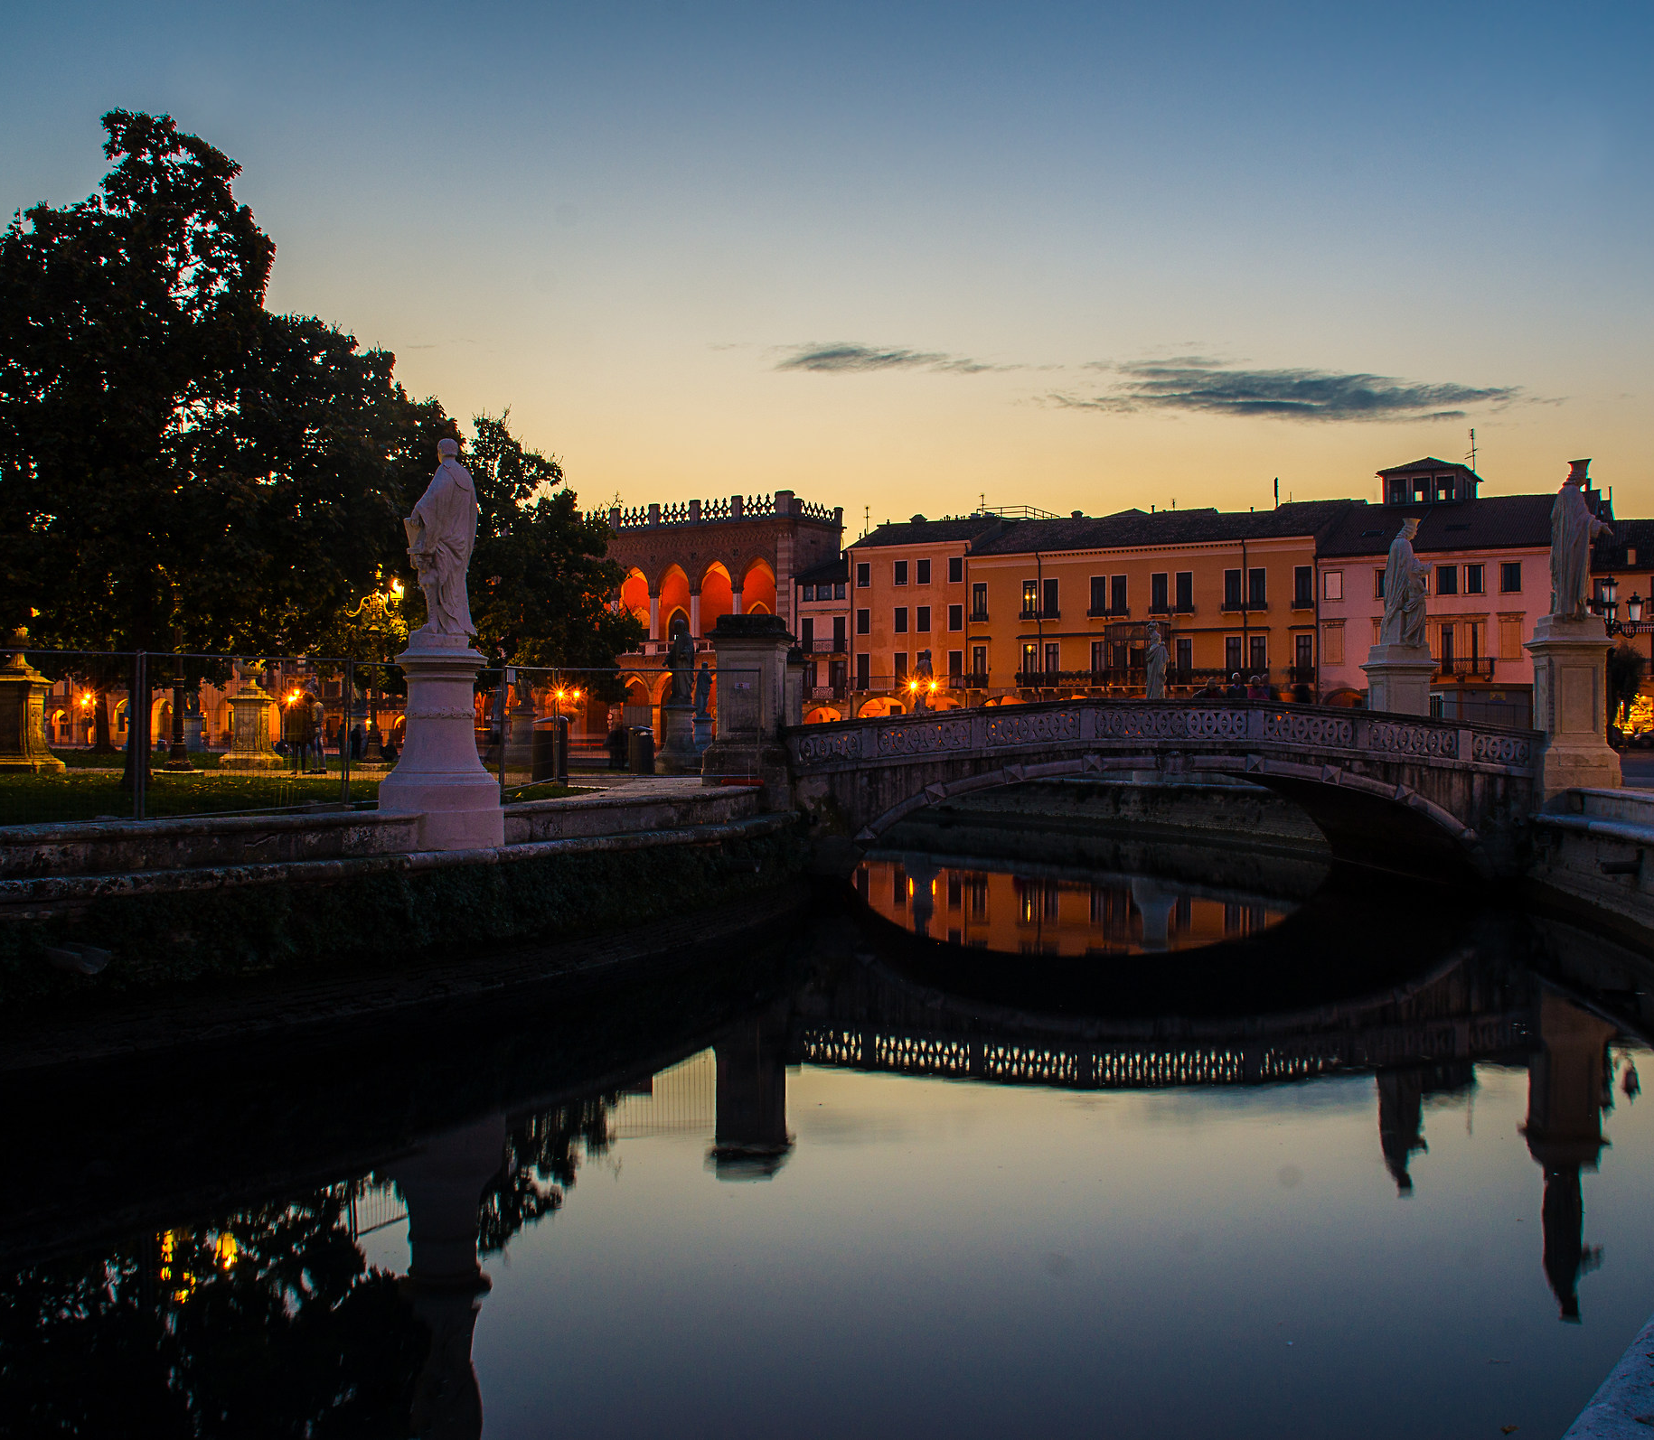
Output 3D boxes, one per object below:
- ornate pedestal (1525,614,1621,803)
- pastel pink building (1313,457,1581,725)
[{"bbox_3d":[15.268,-0.200,33.300,1.500,3.800,1.500,0,0,6],"label":"ornate pedestal"},{"bbox_3d":[41.000,-7.700,103.300,15.500,18.600,16.000,0,0,30],"label":"pastel pink building"}]

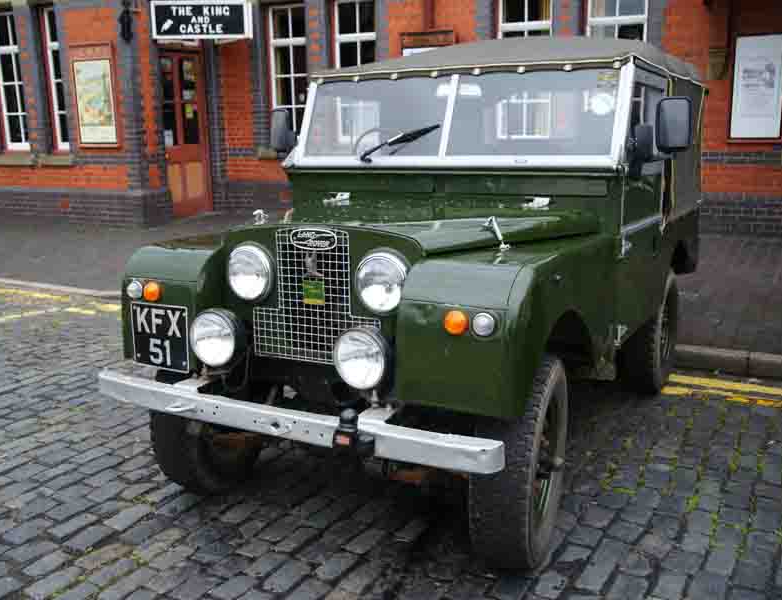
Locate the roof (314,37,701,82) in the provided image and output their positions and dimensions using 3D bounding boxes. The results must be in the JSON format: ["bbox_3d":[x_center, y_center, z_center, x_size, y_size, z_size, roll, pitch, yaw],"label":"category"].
[{"bbox_3d":[0.812,-1.318,4.261,1.570,0.235,2.180,5,13,29],"label":"roof"}]

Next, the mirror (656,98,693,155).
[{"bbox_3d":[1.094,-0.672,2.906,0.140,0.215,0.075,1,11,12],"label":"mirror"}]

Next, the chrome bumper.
[{"bbox_3d":[-0.382,0.374,2.430,1.575,0.085,0.080,5,13,29],"label":"chrome bumper"}]

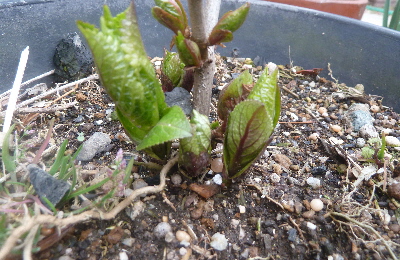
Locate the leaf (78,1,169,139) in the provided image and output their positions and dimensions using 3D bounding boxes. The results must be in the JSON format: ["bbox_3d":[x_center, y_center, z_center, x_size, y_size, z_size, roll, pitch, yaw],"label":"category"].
[{"bbox_3d":[-0.031,-0.023,0.117,0.025,0.053,0.019,-17,21,-11],"label":"leaf"}]

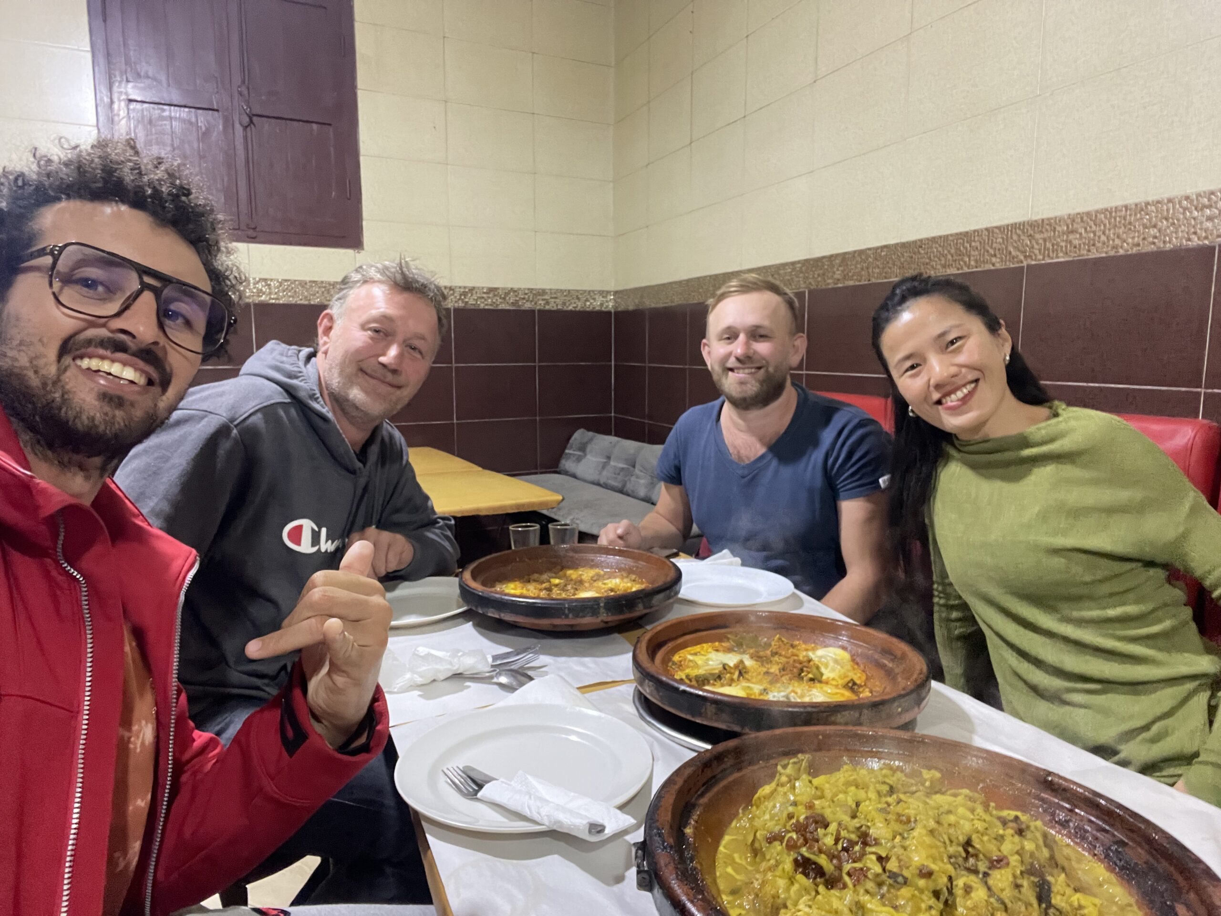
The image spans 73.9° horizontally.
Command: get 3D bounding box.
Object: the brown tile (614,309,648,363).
[{"bbox_3d":[0.092,-0.560,3.769,0.010,0.253,0.378,-3,8,-22],"label":"brown tile"}]

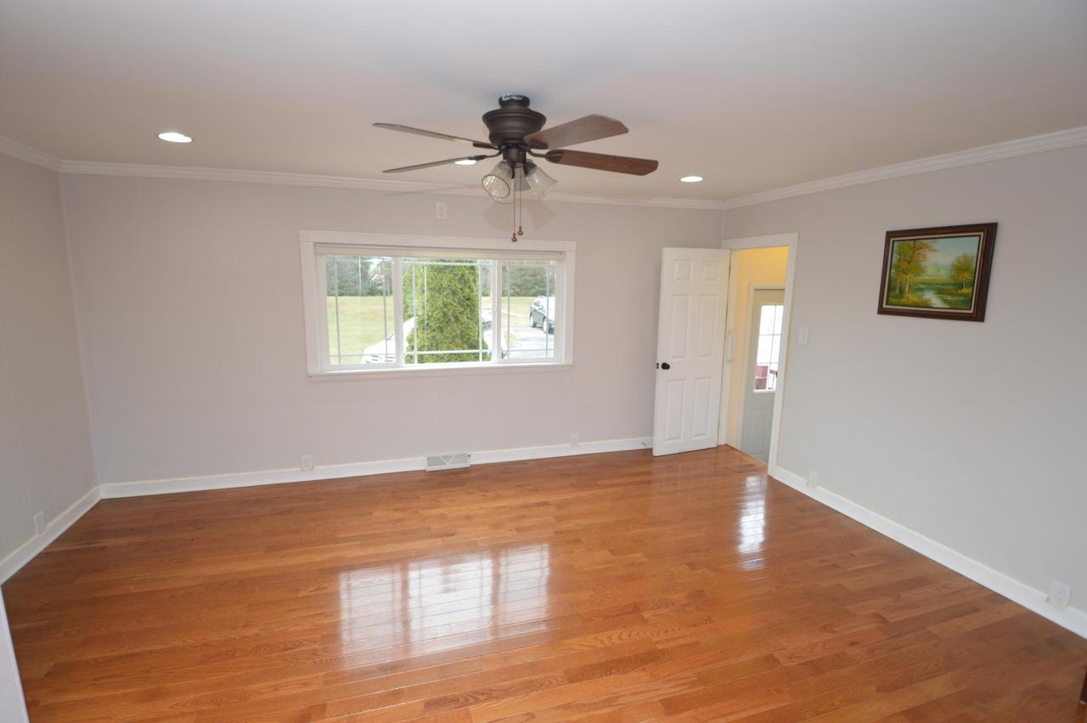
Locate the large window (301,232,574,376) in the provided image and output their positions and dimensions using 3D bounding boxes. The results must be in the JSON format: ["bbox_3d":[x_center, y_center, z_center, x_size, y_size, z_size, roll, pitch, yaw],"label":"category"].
[{"bbox_3d":[-0.828,-0.498,3.995,2.300,1.160,0.120,-2,10,-15],"label":"large window"}]

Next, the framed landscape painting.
[{"bbox_3d":[2.402,-0.545,2.805,0.045,0.545,0.640,-2,10,-15],"label":"framed landscape painting"}]

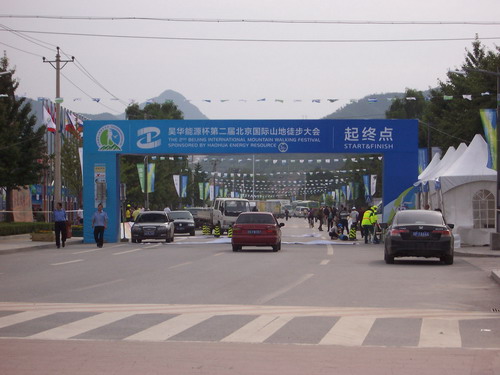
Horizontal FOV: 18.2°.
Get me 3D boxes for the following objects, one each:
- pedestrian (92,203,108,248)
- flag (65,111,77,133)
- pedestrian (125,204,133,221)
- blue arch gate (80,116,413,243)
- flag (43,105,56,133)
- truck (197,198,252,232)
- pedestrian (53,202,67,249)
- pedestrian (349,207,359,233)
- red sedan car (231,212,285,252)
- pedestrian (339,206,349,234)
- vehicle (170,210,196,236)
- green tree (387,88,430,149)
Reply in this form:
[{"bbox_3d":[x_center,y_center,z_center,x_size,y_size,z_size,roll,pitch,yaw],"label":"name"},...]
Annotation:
[{"bbox_3d":[-5.800,1.495,60.500,0.580,1.730,0.420,0,-1,8],"label":"pedestrian"},{"bbox_3d":[-14.950,-5.500,130.000,1.050,1.900,0.400,0,-1,0],"label":"flag"},{"bbox_3d":[-7.711,1.942,99.000,0.500,1.740,0.360,0,-1,18],"label":"pedestrian"},{"bbox_3d":[0.050,-0.260,70.100,14.900,5.470,1.400,0,-1,2],"label":"blue arch gate"},{"bbox_3d":[-16.194,-5.573,126.000,1.150,2.250,0.400,0,-1,-6],"label":"flag"},{"bbox_3d":[-1.630,1.820,97.700,1.850,2.200,5.600,0,-1,-19],"label":"truck"},{"bbox_3d":[-7.340,1.459,60.200,0.520,1.740,0.360,0,-1,9],"label":"pedestrian"},{"bbox_3d":[6.145,2.005,92.000,0.500,1.740,0.360,0,-1,-9],"label":"pedestrian"},{"bbox_3d":[0.310,1.600,57.000,1.700,1.430,4.300,0,-1,4],"label":"red sedan car"},{"bbox_3d":[5.827,2.060,96.500,0.520,1.690,0.400,0,-1,0],"label":"pedestrian"},{"bbox_3d":[-3.920,2.060,91.000,1.680,1.430,4.450,0,-1,0],"label":"vehicle"},{"bbox_3d":[11.800,-2.000,115.000,4.800,10.400,4.800,0,-1,0],"label":"green tree"}]

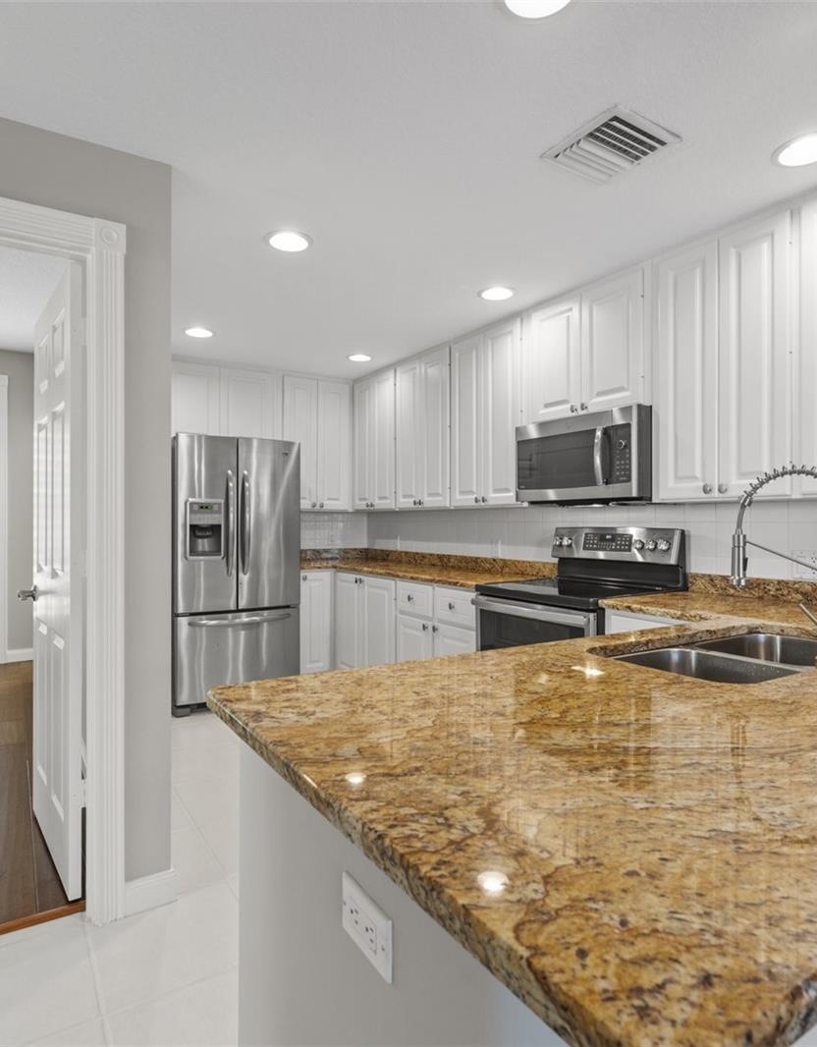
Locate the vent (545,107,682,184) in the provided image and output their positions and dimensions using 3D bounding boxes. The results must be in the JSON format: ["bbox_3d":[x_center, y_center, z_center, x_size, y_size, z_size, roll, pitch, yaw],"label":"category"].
[{"bbox_3d":[0.633,-1.177,1.921,0.305,0.025,0.305,0,0,-33],"label":"vent"}]

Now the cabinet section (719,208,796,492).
[{"bbox_3d":[1.297,-0.608,2.282,0.025,1.018,0.264,0,0,-33],"label":"cabinet section"}]

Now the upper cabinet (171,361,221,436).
[{"bbox_3d":[-1.689,-0.883,4.610,0.456,0.572,0.320,0,0,-33],"label":"upper cabinet"}]

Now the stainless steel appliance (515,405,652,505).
[{"bbox_3d":[0.949,-0.306,3.015,0.420,0.410,0.755,0,0,-33],"label":"stainless steel appliance"}]

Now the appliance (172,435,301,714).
[{"bbox_3d":[-1.333,0.331,4.441,0.840,1.825,0.830,0,0,-33],"label":"appliance"}]

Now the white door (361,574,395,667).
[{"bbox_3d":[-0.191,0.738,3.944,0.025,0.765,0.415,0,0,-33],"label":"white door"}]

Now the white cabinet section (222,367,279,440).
[{"bbox_3d":[-1.296,-0.883,4.864,0.479,0.572,0.320,0,0,-33],"label":"white cabinet section"}]

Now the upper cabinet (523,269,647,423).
[{"bbox_3d":[1.002,-0.856,3.219,0.318,0.622,0.817,0,0,-33],"label":"upper cabinet"}]

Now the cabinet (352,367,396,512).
[{"bbox_3d":[-0.129,-0.615,4.744,0.330,1.050,0.620,0,0,-33],"label":"cabinet"}]

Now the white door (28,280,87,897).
[{"bbox_3d":[-1.319,0.186,2.275,0.036,2.045,0.794,0,0,-39],"label":"white door"}]

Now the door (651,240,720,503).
[{"bbox_3d":[1.203,-0.634,2.636,0.025,1.060,0.302,0,0,-33],"label":"door"}]

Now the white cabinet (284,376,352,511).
[{"bbox_3d":[-0.783,-0.615,4.877,0.580,1.050,0.330,0,0,-33],"label":"white cabinet"}]

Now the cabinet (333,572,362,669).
[{"bbox_3d":[-0.214,0.760,4.817,0.600,0.785,0.500,0,0,-33],"label":"cabinet"}]

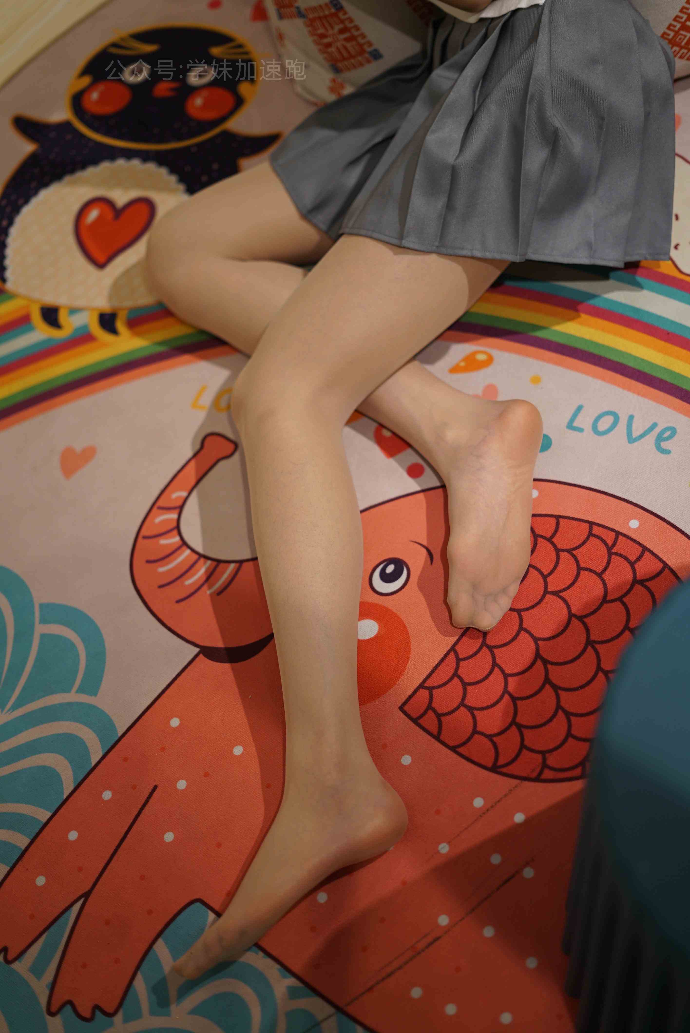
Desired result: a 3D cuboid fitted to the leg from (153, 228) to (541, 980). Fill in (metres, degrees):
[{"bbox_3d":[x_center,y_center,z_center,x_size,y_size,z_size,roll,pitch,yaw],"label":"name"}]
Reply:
[{"bbox_3d":[-0.008,0.003,1.302,0.260,0.215,0.830,5,58,18],"label":"leg"}]

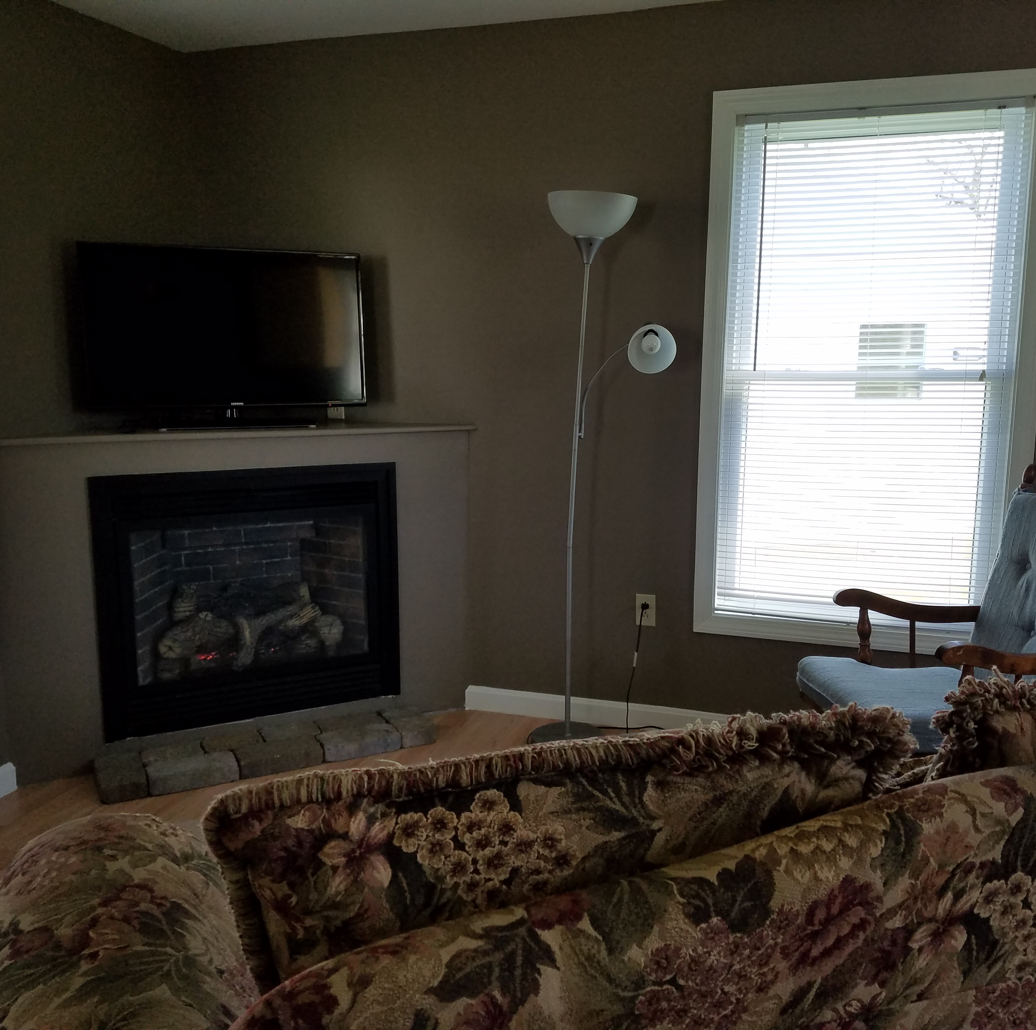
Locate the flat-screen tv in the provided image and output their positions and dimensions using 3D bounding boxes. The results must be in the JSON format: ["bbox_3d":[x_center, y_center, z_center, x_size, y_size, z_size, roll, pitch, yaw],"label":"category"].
[{"bbox_3d":[-0.987,-0.634,3.521,0.925,0.535,0.070,-4,11,-24],"label":"flat-screen tv"}]

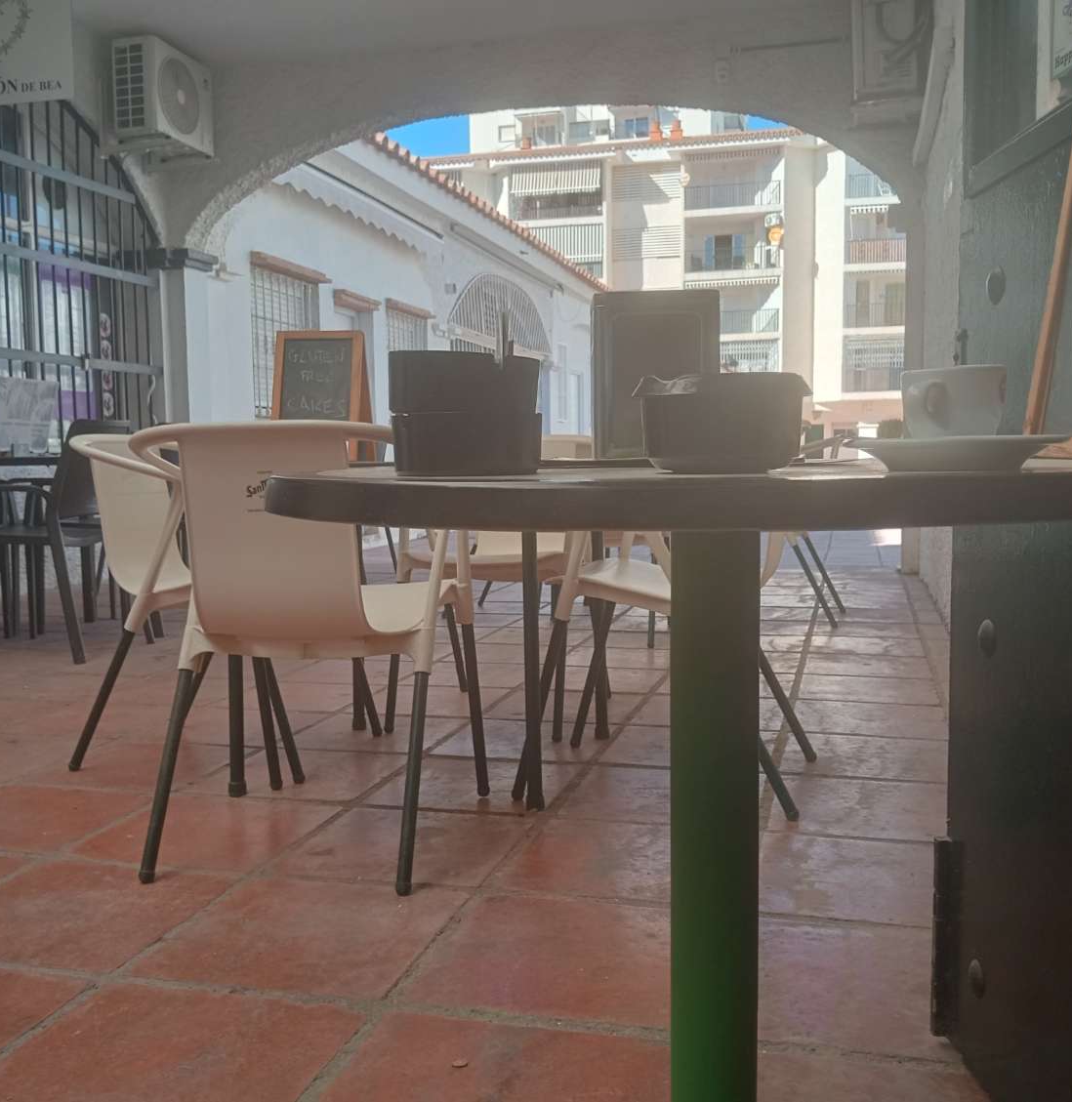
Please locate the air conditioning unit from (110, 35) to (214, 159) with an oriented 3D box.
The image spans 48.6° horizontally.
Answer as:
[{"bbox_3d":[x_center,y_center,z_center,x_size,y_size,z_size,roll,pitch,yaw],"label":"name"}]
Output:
[{"bbox_3d":[-2.276,-2.765,7.293,0.285,0.550,0.640,0,5,16],"label":"air conditioning unit"}]

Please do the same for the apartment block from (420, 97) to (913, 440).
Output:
[{"bbox_3d":[8.090,-12.823,58.299,26.000,17.500,12.000,0,5,15],"label":"apartment block"}]

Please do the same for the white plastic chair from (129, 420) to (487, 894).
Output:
[{"bbox_3d":[-0.396,0.153,2.218,0.560,0.775,0.600,0,5,10],"label":"white plastic chair"}]

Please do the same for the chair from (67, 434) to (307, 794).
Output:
[{"bbox_3d":[-0.757,0.104,2.889,0.600,0.775,0.560,0,5,14],"label":"chair"}]

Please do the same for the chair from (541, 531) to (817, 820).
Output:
[{"bbox_3d":[0.311,0.114,2.583,0.600,0.775,0.560,1,5,17],"label":"chair"}]

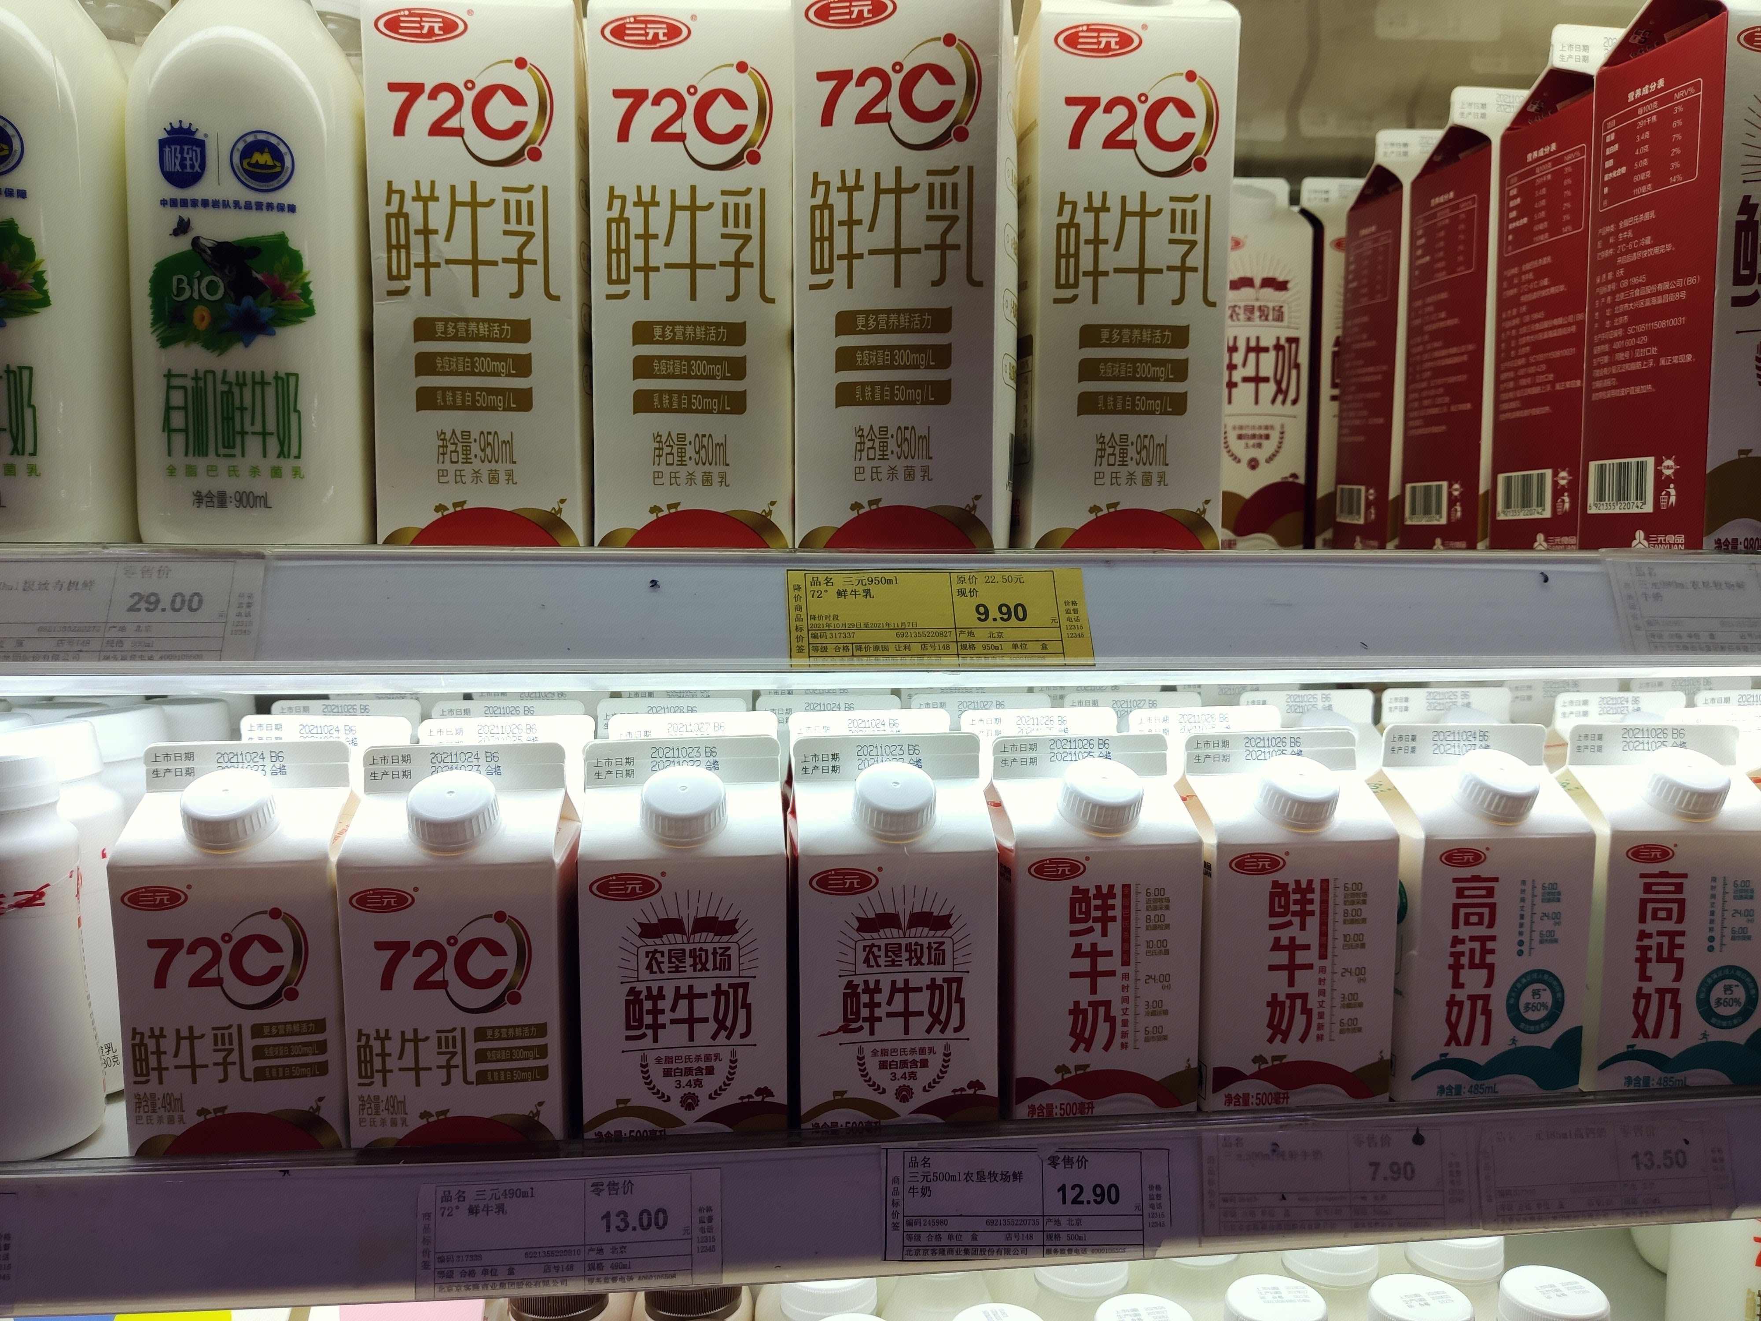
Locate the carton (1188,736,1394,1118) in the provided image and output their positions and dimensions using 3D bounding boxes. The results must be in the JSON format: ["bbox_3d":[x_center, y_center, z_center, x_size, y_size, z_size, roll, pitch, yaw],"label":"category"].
[{"bbox_3d":[0.153,0.095,0.522,0.071,0.138,0.071,-1,6,-8],"label":"carton"}]

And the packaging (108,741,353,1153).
[{"bbox_3d":[-0.226,0.098,0.481,0.071,0.138,0.071,-1,6,-9],"label":"packaging"}]

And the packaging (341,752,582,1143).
[{"bbox_3d":[-0.149,0.098,0.481,0.071,0.138,0.071,-1,6,-7],"label":"packaging"}]

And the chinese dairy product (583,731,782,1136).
[{"bbox_3d":[-0.072,0.098,0.492,0.071,0.138,0.071,-1,6,-8],"label":"chinese dairy product"}]

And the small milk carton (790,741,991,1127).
[{"bbox_3d":[0.002,0.097,0.501,0.071,0.138,0.071,-1,6,-7],"label":"small milk carton"}]

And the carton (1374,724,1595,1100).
[{"bbox_3d":[0.232,0.095,0.532,0.071,0.138,0.071,-1,6,-7],"label":"carton"}]

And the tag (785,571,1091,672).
[{"bbox_3d":[0.020,-0.015,0.442,0.101,0.037,0.002,-1,-27,-6],"label":"tag"}]

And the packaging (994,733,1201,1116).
[{"bbox_3d":[0.077,0.096,0.512,0.071,0.138,0.071,-1,6,-9],"label":"packaging"}]

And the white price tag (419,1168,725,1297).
[{"bbox_3d":[-0.104,0.193,0.445,0.101,0.037,0.002,0,-6,-5],"label":"white price tag"}]

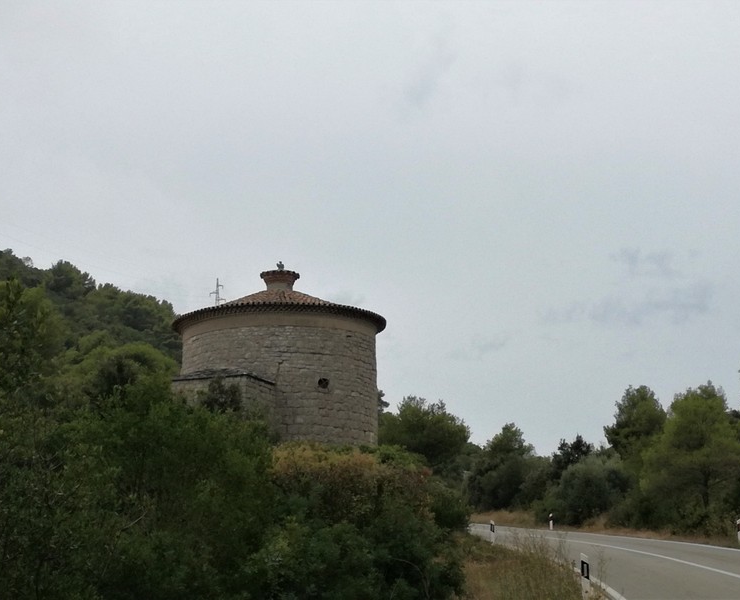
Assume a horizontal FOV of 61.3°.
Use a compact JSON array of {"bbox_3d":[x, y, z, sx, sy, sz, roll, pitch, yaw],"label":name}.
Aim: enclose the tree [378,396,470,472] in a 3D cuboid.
[{"bbox_3d":[3.083,8.208,36.685,5.640,5.060,5.640,-2,-17,4],"label":"tree"}]

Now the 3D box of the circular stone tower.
[{"bbox_3d":[-4.105,2.658,28.284,9.600,9.090,9.600,-1,-17,0],"label":"circular stone tower"}]

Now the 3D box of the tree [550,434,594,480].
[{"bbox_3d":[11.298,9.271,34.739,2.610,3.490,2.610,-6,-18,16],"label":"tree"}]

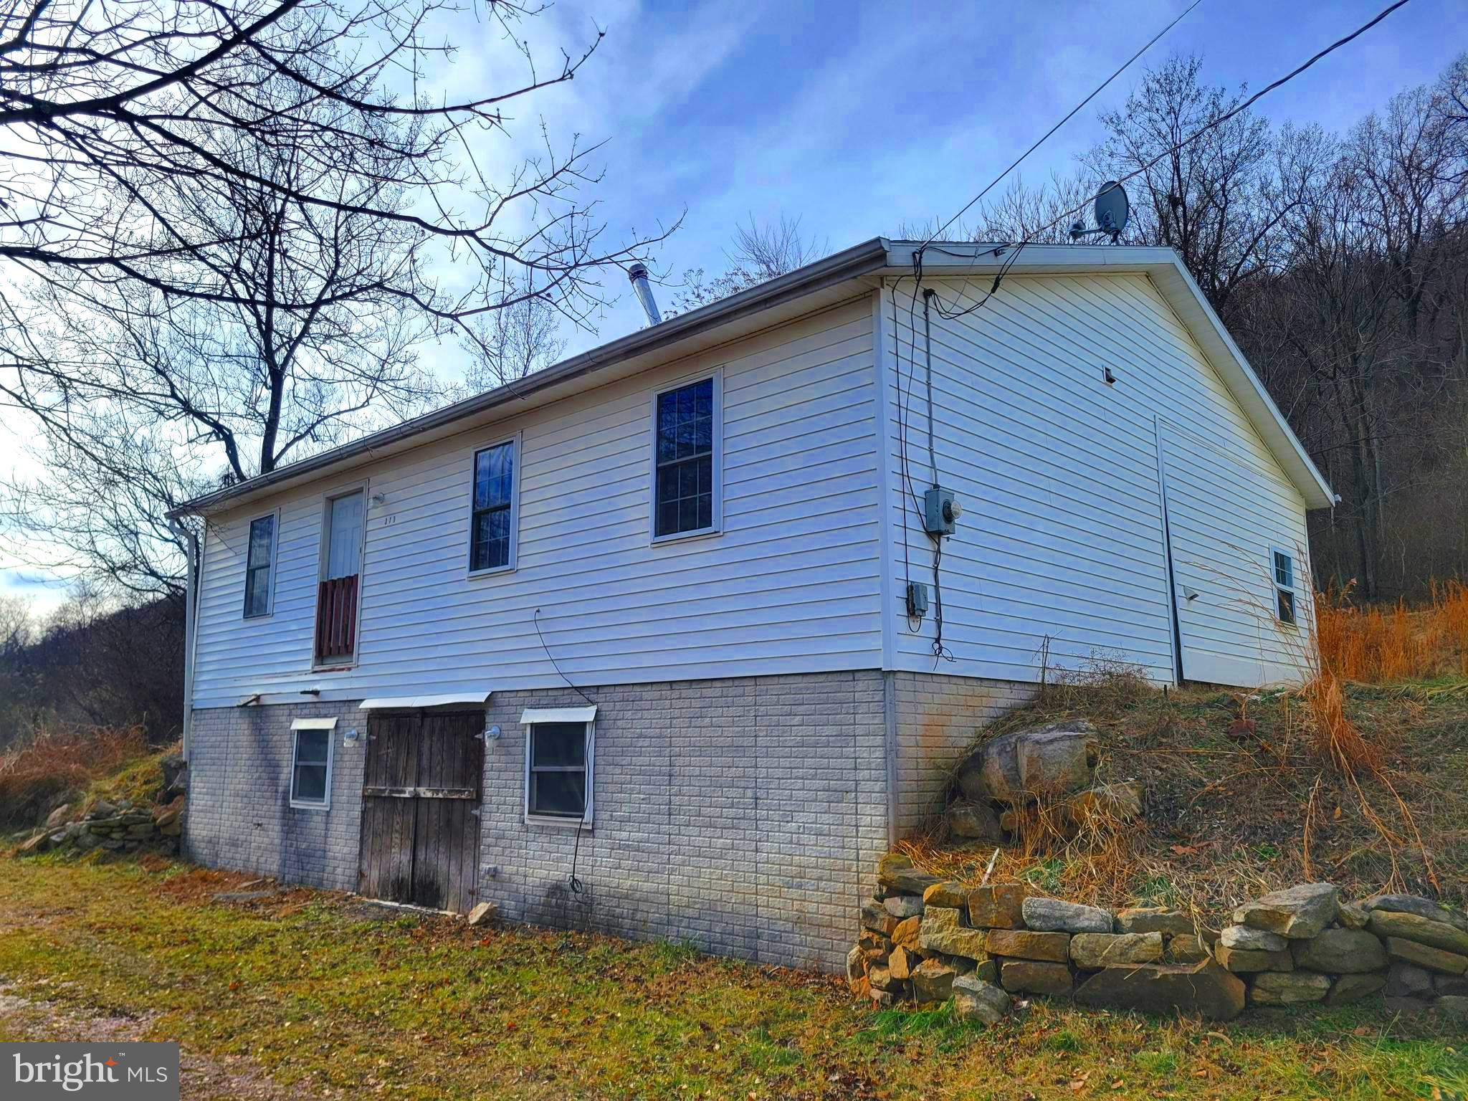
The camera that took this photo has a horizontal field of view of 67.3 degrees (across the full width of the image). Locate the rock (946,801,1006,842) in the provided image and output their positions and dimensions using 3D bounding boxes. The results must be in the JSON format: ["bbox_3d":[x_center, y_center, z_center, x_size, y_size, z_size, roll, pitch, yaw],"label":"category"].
[{"bbox_3d":[1.642,1.836,7.500,0.400,0.260,0.320,-3,-11,15],"label":"rock"}]

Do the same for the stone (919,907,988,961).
[{"bbox_3d":[1.338,2.331,6.720,0.398,0.299,0.280,-4,-11,20],"label":"stone"}]

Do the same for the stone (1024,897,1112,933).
[{"bbox_3d":[1.949,2.128,6.450,0.510,0.200,0.260,-3,-11,15],"label":"stone"}]

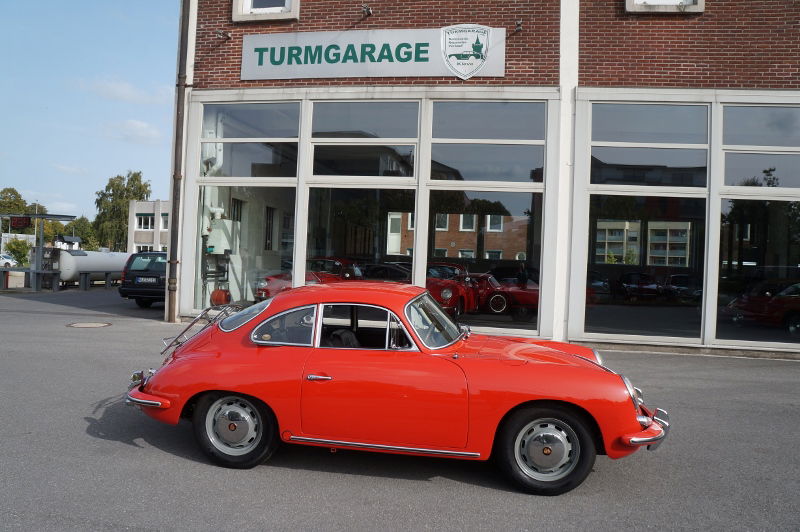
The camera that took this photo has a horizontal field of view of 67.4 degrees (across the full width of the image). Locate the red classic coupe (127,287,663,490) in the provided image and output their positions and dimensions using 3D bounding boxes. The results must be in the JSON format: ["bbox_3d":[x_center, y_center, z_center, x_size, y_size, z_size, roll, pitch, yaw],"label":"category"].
[{"bbox_3d":[-0.073,0.792,4.616,4.000,1.315,1.670,2,0,6],"label":"red classic coupe"}]

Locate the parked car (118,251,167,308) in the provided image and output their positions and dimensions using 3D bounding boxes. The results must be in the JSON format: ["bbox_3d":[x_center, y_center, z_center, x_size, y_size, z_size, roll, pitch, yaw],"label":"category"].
[{"bbox_3d":[-6.311,0.437,17.838,1.780,1.460,4.700,2,0,6],"label":"parked car"}]

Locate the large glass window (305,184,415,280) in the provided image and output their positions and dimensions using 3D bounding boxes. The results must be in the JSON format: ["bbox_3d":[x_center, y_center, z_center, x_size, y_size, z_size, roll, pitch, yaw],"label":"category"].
[{"bbox_3d":[-0.784,-0.261,11.821,2.124,2.555,0.080,2,0,9],"label":"large glass window"}]

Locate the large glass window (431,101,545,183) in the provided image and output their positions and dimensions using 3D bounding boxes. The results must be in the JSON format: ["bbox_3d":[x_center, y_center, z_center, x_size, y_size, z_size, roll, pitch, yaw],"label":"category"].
[{"bbox_3d":[1.679,-2.369,11.418,2.113,1.510,0.080,2,0,9],"label":"large glass window"}]

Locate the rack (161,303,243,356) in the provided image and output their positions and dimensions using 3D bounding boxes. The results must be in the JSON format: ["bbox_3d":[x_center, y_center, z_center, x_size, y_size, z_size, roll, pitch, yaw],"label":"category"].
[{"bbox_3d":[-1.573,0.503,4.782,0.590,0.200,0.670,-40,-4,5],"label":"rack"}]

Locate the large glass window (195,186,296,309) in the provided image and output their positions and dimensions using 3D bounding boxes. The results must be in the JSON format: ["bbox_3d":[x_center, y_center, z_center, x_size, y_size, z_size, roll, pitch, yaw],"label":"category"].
[{"bbox_3d":[-3.163,-0.362,12.218,2.095,2.519,0.080,2,0,9],"label":"large glass window"}]

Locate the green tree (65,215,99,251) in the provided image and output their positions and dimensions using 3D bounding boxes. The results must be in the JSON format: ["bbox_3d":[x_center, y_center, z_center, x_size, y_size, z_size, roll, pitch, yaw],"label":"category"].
[{"bbox_3d":[-74.612,-6.831,140.000,9.000,9.458,9.000,2,0,-28],"label":"green tree"}]

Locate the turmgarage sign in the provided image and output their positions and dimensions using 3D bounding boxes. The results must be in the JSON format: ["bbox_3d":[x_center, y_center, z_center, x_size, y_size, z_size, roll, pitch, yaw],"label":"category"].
[{"bbox_3d":[-0.602,-4.117,11.704,5.236,0.925,0.120,2,0,9],"label":"turmgarage sign"}]

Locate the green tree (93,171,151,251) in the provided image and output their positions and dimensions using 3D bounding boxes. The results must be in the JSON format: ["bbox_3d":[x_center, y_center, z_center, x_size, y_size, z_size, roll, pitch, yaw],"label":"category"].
[{"bbox_3d":[-34.466,-6.130,75.000,7.200,11.635,7.200,2,0,-25],"label":"green tree"}]

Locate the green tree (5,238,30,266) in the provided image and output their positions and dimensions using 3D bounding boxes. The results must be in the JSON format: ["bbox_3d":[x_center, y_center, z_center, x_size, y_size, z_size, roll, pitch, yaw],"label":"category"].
[{"bbox_3d":[-38.182,-1.301,60.000,3.000,3.103,3.000,2,0,-32],"label":"green tree"}]

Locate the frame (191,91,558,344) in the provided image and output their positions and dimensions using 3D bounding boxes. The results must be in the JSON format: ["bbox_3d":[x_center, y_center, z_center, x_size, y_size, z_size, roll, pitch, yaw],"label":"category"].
[{"bbox_3d":[-0.758,-1.152,11.820,7.492,4.711,0.170,2,0,9],"label":"frame"}]

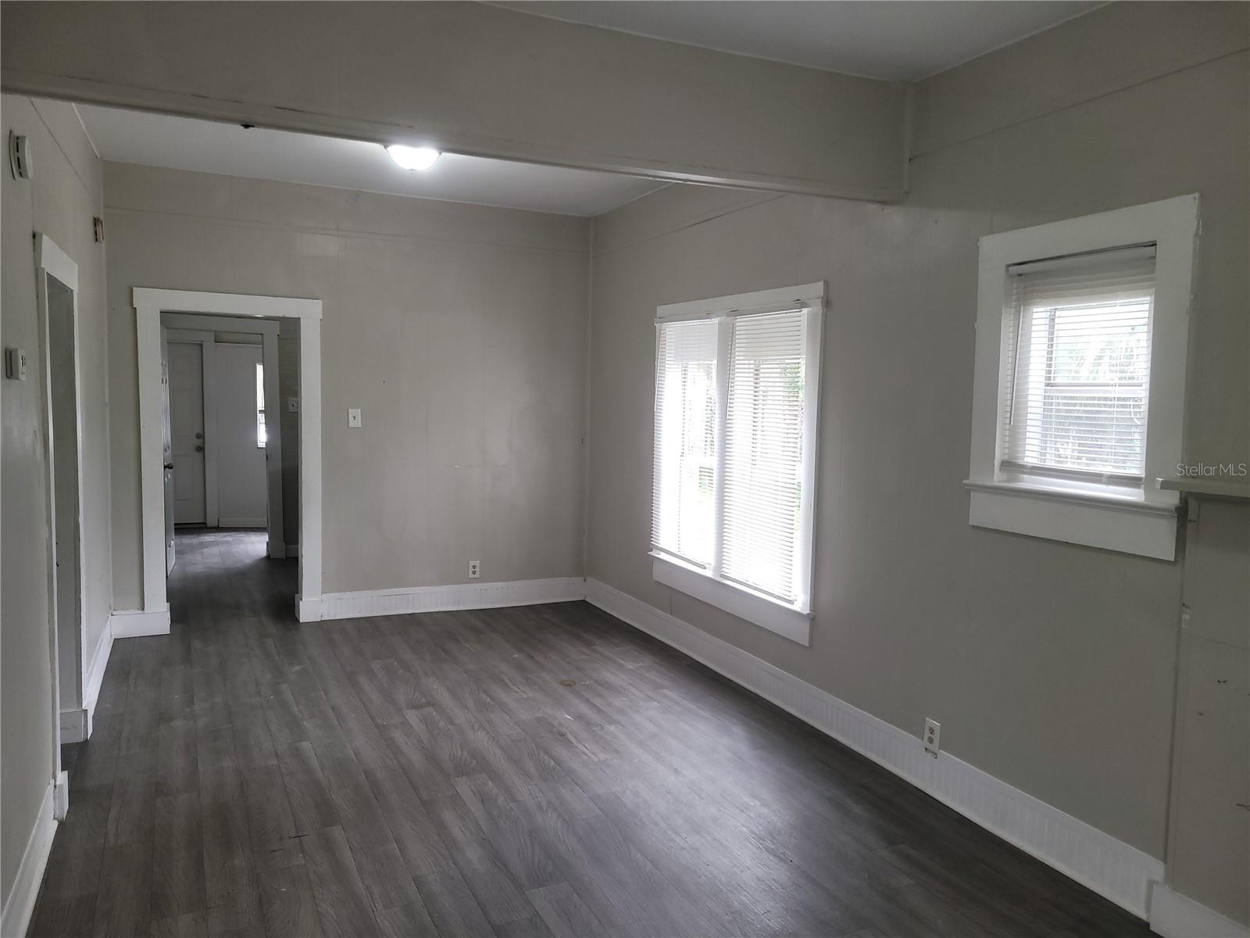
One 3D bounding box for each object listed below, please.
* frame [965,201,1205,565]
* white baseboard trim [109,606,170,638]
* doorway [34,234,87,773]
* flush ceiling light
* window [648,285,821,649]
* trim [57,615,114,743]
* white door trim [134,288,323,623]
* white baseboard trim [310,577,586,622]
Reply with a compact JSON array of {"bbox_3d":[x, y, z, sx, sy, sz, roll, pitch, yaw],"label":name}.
[{"bbox_3d":[1.477,-0.286,3.105,0.109,1.055,0.850,-1,5,-24],"label":"frame"},{"bbox_3d":[-3.008,0.947,5.846,0.320,0.181,0.050,-1,5,-24],"label":"white baseboard trim"},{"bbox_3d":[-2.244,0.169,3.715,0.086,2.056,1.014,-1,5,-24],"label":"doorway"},{"bbox_3d":[-1.143,-1.645,5.019,0.305,0.140,0.305,-1,5,-24],"label":"flush ceiling light"},{"bbox_3d":[0.547,-0.086,5.135,0.084,1.702,1.746,-1,5,-24],"label":"window"},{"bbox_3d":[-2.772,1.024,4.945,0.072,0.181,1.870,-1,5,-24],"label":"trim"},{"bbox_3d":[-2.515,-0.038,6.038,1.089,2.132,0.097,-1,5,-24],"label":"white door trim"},{"bbox_3d":[-1.205,0.914,6.680,1.962,0.181,0.037,-1,5,-24],"label":"white baseboard trim"}]

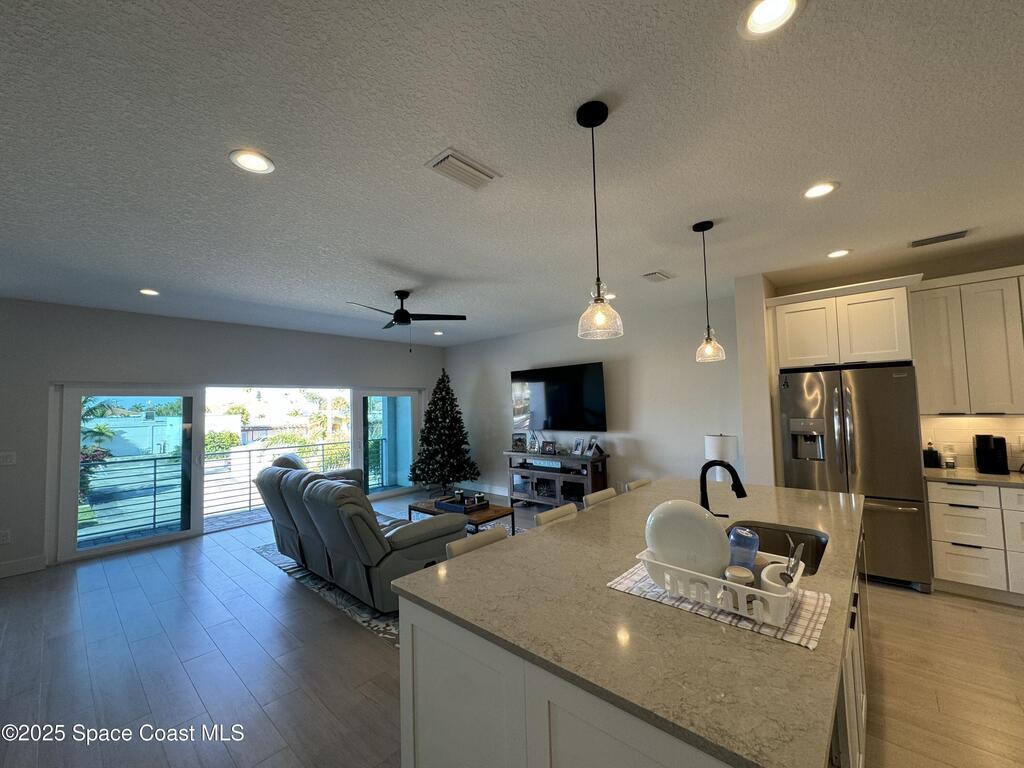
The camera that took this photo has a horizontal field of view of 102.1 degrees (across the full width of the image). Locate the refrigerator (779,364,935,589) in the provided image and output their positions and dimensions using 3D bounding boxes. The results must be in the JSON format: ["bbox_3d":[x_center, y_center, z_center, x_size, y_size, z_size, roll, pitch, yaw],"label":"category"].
[{"bbox_3d":[3.064,0.767,3.747,0.907,1.770,0.720,-4,-4,41],"label":"refrigerator"}]

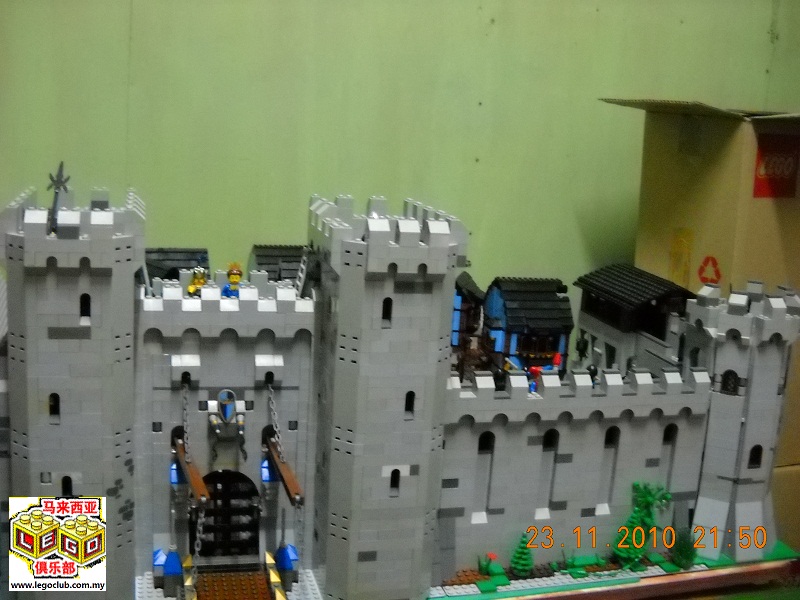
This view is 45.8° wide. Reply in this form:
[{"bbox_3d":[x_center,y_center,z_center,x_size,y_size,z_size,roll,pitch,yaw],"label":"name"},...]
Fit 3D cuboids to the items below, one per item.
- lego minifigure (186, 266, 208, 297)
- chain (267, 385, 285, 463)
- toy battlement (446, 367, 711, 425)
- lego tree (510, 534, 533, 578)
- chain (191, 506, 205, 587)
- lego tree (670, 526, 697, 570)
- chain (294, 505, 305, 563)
[{"bbox_3d":[-0.176,-0.007,0.832,0.024,0.044,0.016,1,12,-14],"label":"lego minifigure"},{"bbox_3d":[-0.108,0.107,0.827,0.008,0.074,0.008,-9,-18,-11],"label":"chain"},{"bbox_3d":[0.168,0.088,0.892,0.266,0.043,0.024,0,12,-15],"label":"toy battlement"},{"bbox_3d":[0.115,0.238,0.884,0.020,0.041,0.020,0,12,-15],"label":"lego tree"},{"bbox_3d":[-0.162,0.200,0.763,0.010,0.074,0.009,1,12,-14],"label":"chain"},{"bbox_3d":[0.277,0.241,0.921,0.023,0.042,0.023,0,12,-15],"label":"lego tree"},{"bbox_3d":[-0.083,0.193,0.780,0.008,0.053,0.008,1,12,-14],"label":"chain"}]

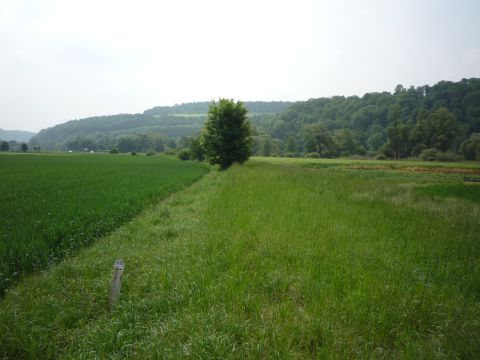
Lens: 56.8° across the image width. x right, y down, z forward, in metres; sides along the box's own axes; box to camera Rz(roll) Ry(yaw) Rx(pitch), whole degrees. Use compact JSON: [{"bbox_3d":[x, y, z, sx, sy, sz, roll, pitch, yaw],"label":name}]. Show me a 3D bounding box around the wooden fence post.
[{"bbox_3d":[-1.230,1.050,4.400,0.110,0.520,0.110,8,4,-15],"label":"wooden fence post"}]

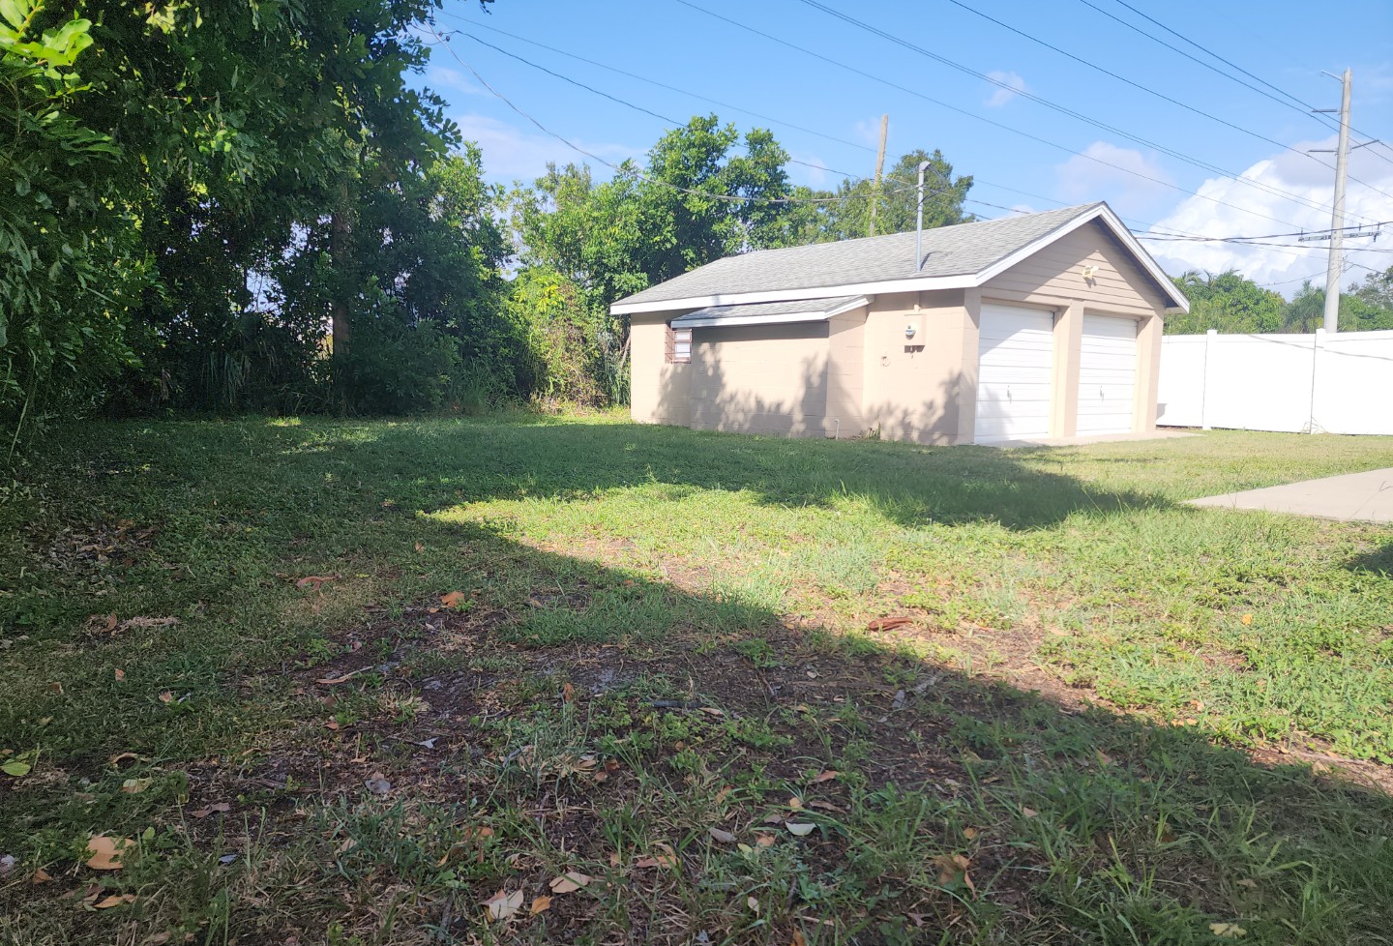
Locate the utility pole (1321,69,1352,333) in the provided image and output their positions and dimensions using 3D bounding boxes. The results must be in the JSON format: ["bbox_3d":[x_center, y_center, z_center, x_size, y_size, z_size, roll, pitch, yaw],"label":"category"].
[{"bbox_3d":[27.773,-10.075,40.141,0.520,14.350,0.520,1,6,0],"label":"utility pole"}]

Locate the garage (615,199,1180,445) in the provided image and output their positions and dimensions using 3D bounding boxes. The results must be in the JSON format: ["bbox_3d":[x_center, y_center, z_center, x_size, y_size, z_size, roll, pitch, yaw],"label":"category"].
[{"bbox_3d":[3.366,-2.708,17.507,6.740,3.620,8.550,-4,8,-39],"label":"garage"}]

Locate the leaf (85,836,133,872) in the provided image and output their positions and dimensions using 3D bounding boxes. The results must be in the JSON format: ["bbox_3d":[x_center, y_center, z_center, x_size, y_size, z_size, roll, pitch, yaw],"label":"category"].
[{"bbox_3d":[-1.136,0.731,1.786,0.085,0.020,0.080,-1,6,-17],"label":"leaf"}]

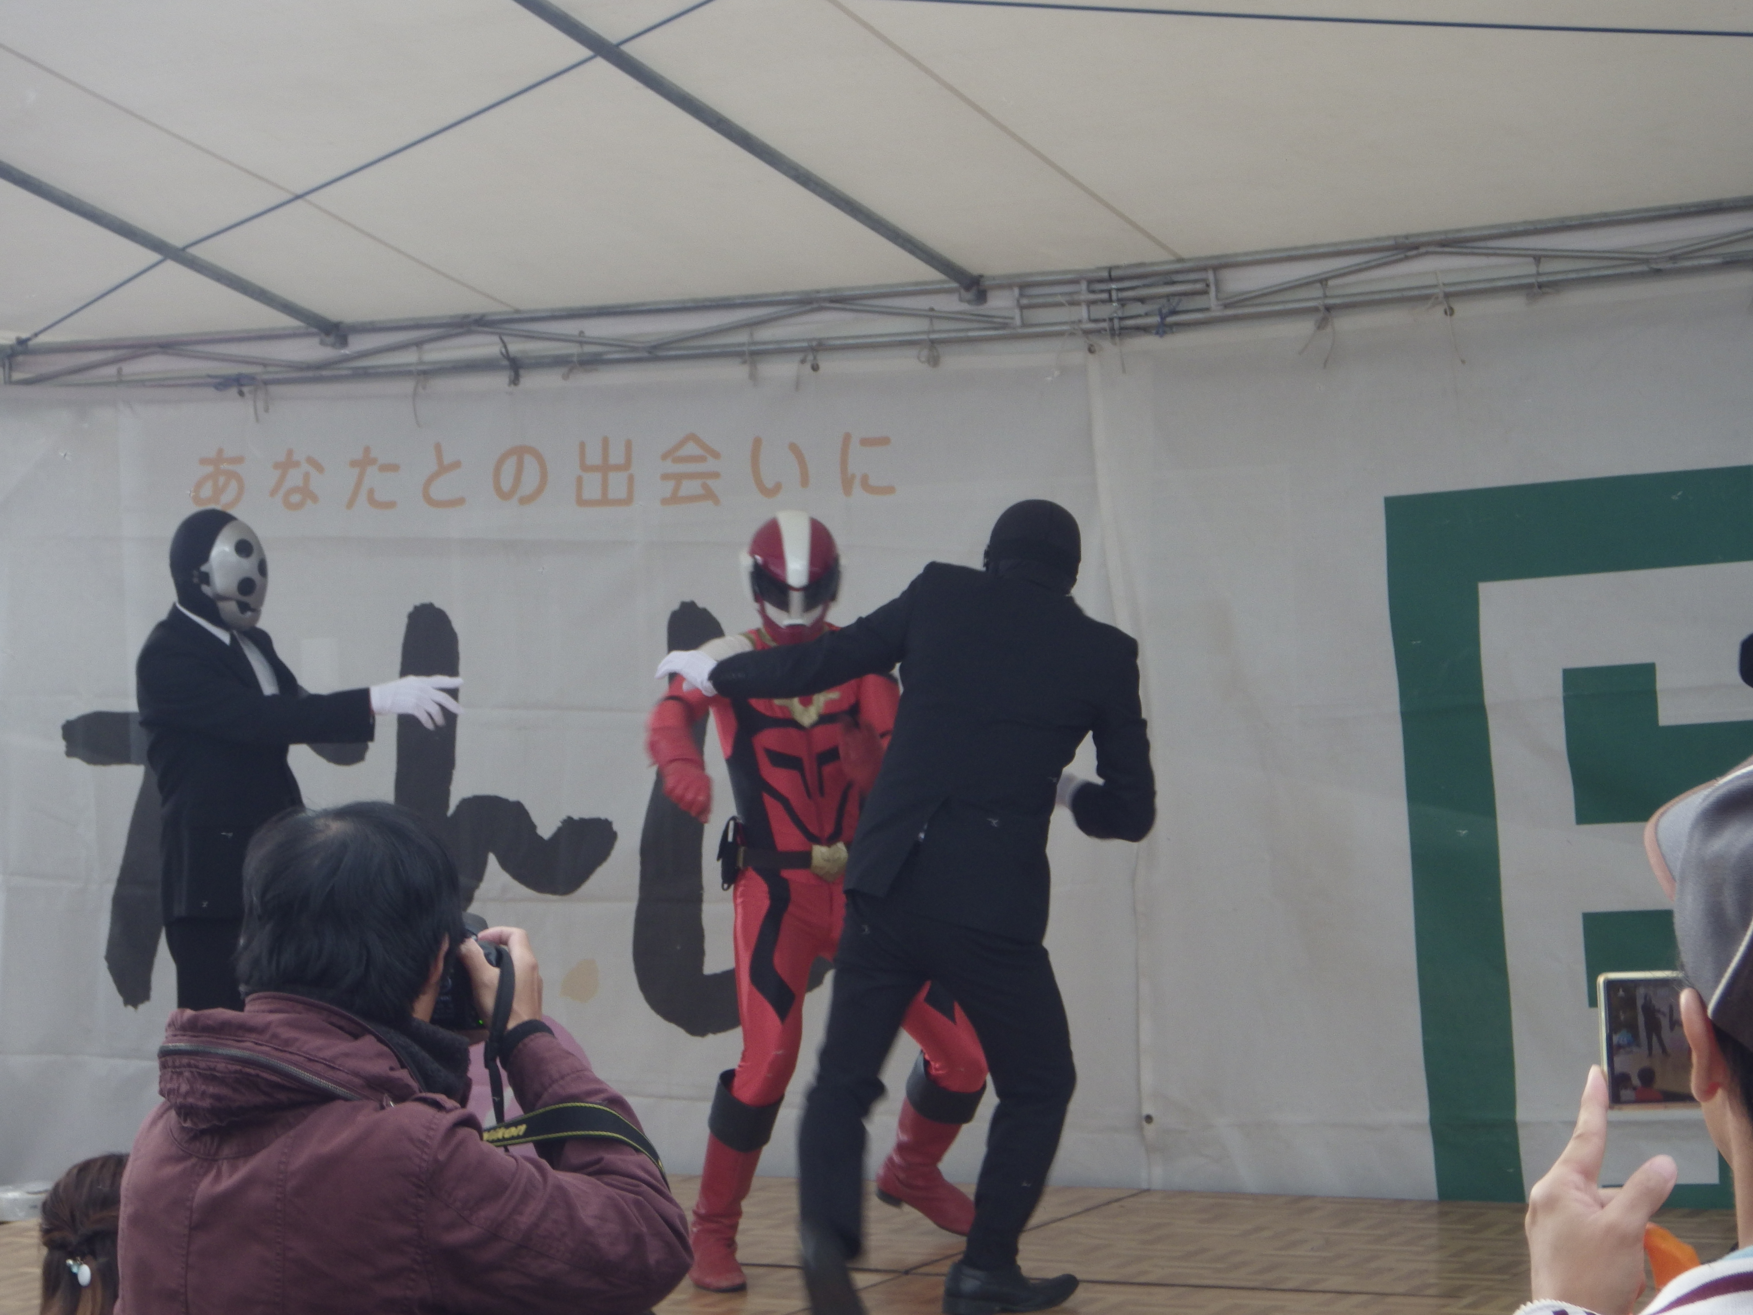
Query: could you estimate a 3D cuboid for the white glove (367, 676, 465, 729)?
[{"bbox_3d":[-1.012,0.096,8.570,0.210,0.115,0.095,-2,0,16],"label":"white glove"}]

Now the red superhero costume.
[{"bbox_3d":[-0.115,0.505,8.500,0.780,1.650,0.700,-2,0,-12],"label":"red superhero costume"}]

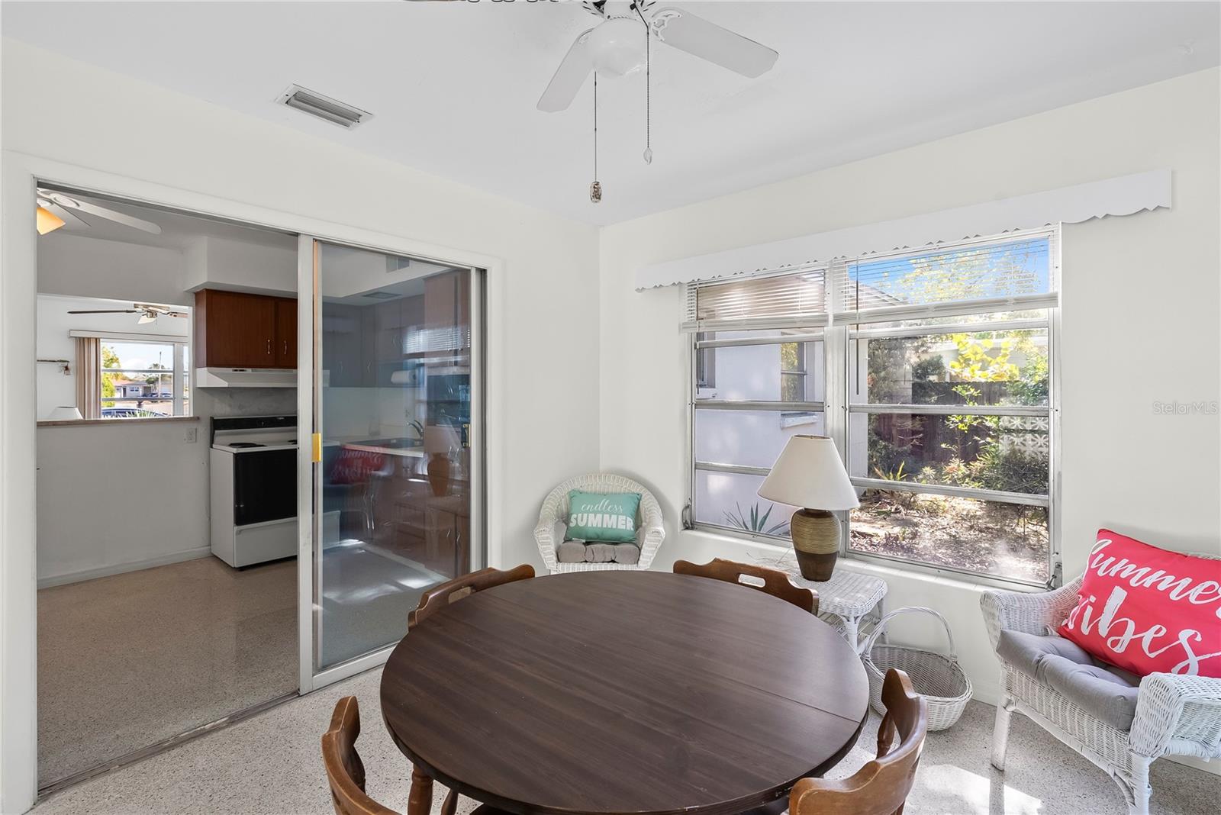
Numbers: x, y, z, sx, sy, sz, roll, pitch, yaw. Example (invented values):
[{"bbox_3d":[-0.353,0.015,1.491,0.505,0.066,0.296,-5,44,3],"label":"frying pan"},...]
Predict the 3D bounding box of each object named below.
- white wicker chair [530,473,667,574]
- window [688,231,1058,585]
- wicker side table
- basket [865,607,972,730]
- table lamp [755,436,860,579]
[{"bbox_3d":[-0.066,0.837,3.250,0.710,0.840,0.650,0,1,0],"label":"white wicker chair"},{"bbox_3d":[1.169,0.000,2.821,1.800,1.520,0.100,1,1,40],"label":"window"},{"bbox_3d":[0.905,1.042,2.514,0.630,0.470,0.450,1,1,40],"label":"wicker side table"},{"bbox_3d":[1.297,1.063,2.290,0.370,0.440,0.470,0,1,9],"label":"basket"},{"bbox_3d":[0.958,0.470,2.575,0.455,0.670,0.455,0,1,18],"label":"table lamp"}]

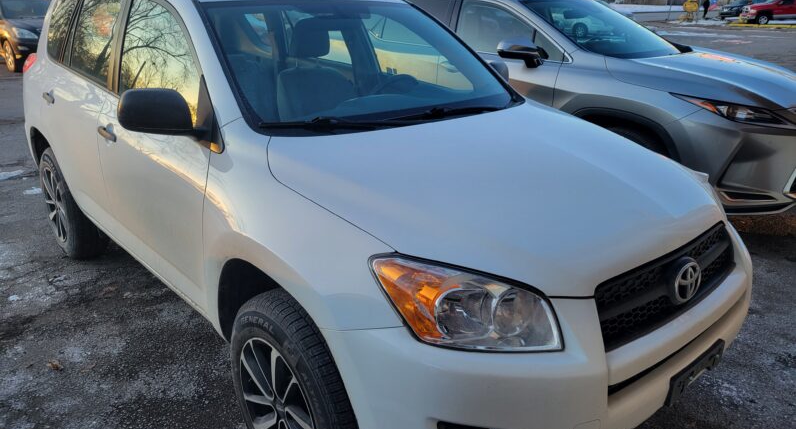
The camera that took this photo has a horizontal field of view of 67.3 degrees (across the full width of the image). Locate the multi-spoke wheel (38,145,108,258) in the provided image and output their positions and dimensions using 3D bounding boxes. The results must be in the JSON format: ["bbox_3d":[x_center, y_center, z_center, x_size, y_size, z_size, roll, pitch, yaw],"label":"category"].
[{"bbox_3d":[-2.081,-0.076,3.817,0.225,0.715,0.715,-16,25,-39],"label":"multi-spoke wheel"}]

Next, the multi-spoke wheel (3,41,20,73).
[{"bbox_3d":[-8.540,-3.528,13.260,0.700,0.700,0.230,13,24,32],"label":"multi-spoke wheel"}]

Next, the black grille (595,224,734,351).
[{"bbox_3d":[0.806,0.181,1.705,0.790,0.170,0.130,-16,25,-39],"label":"black grille"}]

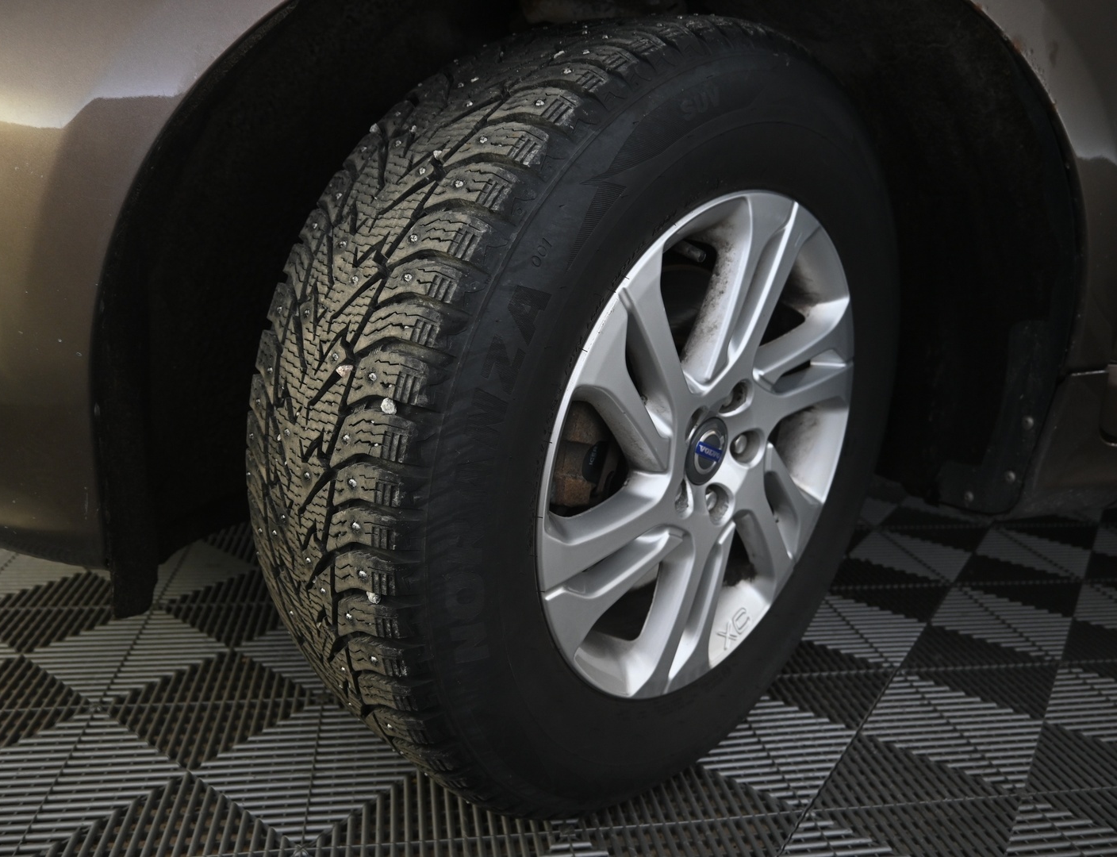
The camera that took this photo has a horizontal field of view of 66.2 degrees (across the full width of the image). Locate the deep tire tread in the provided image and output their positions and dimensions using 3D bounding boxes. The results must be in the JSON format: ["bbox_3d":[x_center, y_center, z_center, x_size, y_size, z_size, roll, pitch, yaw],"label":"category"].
[{"bbox_3d":[0.077,-0.003,0.859,0.735,0.735,0.230,-12,21,-44],"label":"deep tire tread"}]

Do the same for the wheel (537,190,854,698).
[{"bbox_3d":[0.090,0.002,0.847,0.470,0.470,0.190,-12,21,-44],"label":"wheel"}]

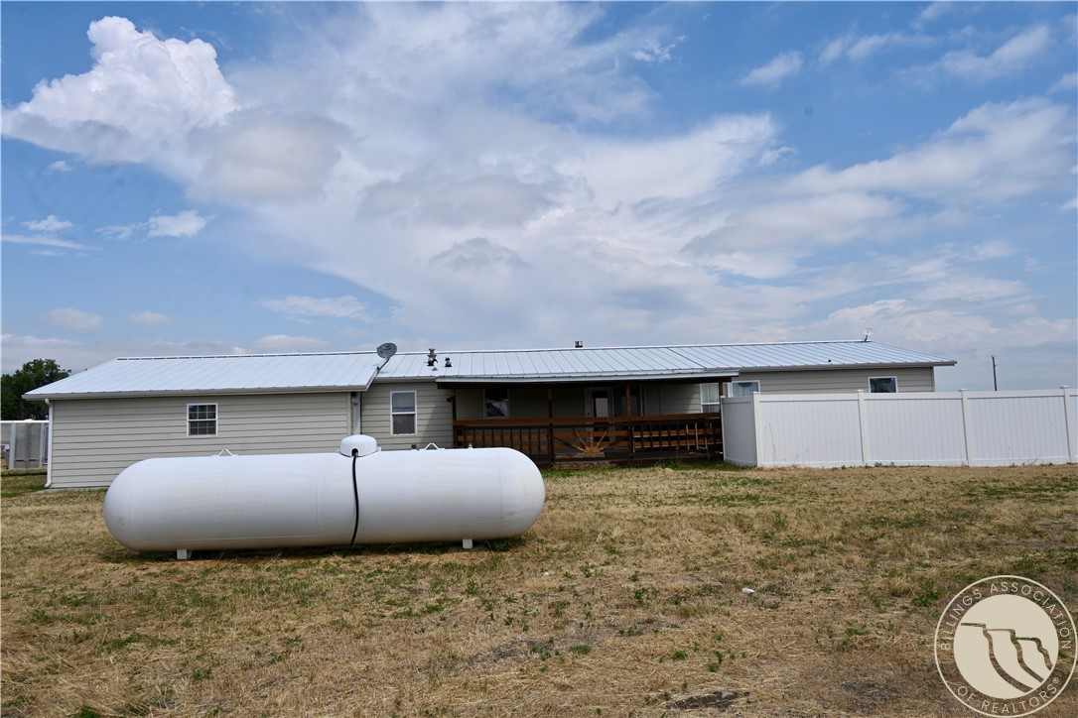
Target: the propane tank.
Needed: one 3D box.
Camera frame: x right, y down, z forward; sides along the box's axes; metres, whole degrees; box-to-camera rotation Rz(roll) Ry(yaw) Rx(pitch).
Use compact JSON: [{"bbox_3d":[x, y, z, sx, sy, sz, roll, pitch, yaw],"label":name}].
[{"bbox_3d":[-2.351,1.521,8.150,4.860,1.290,1.040,-2,-5,-3],"label":"propane tank"}]

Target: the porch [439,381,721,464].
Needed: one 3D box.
[{"bbox_3d":[1.269,2.021,23.203,8.500,2.650,3.600,-1,-5,-4],"label":"porch"}]

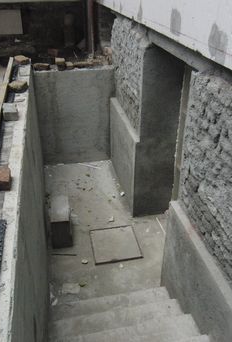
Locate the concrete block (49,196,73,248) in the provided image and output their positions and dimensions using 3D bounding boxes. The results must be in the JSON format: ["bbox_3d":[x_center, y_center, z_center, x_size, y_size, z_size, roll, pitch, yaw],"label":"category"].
[{"bbox_3d":[-0.705,0.639,4.023,0.228,0.399,0.522,-5,30,-11],"label":"concrete block"}]

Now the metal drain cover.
[{"bbox_3d":[-0.007,0.847,3.726,0.530,0.030,0.535,-6,32,-11],"label":"metal drain cover"}]

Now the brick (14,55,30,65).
[{"bbox_3d":[-1.218,-1.449,4.130,0.185,0.065,0.150,-1,32,-4],"label":"brick"}]

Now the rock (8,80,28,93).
[{"bbox_3d":[-0.944,-0.817,3.069,0.185,0.065,0.140,-4,32,-7],"label":"rock"}]

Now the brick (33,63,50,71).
[{"bbox_3d":[-1.061,-1.487,4.538,0.220,0.065,0.110,-6,33,-12],"label":"brick"}]

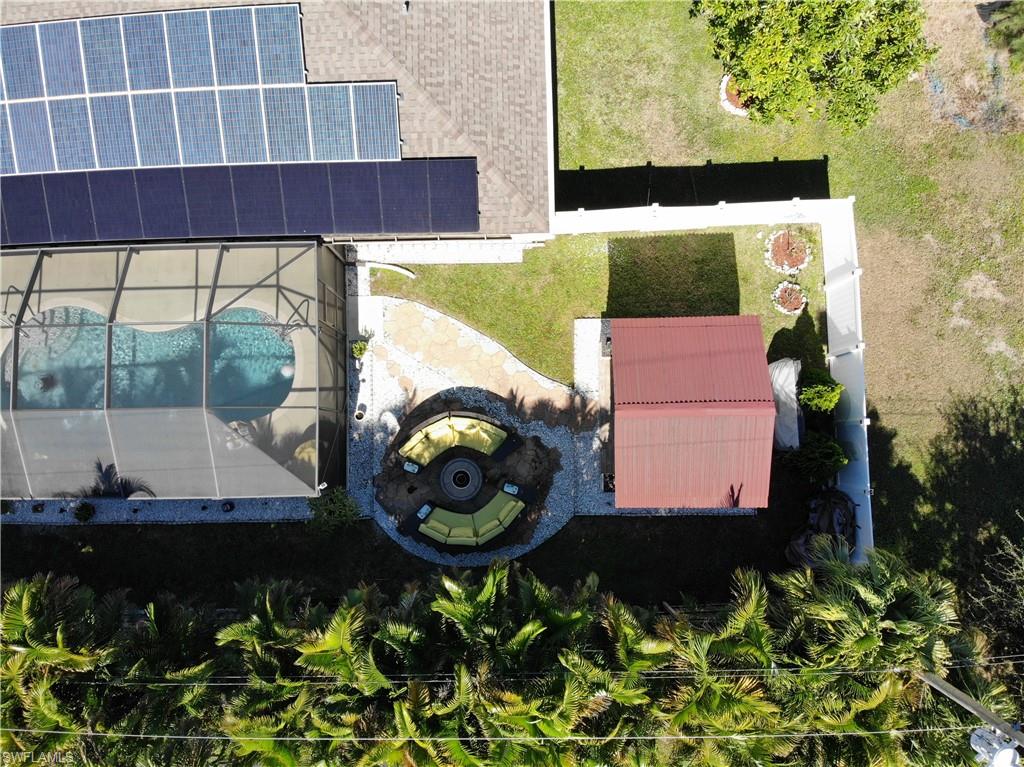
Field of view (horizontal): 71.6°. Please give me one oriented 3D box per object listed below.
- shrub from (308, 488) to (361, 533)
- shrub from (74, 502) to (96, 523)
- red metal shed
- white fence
[{"bbox_3d":[-4.691,3.366,18.806,1.200,1.150,1.100,-1,85,3],"label":"shrub"},{"bbox_3d":[-11.724,3.546,19.507,0.530,0.500,0.500,-1,85,3],"label":"shrub"},{"bbox_3d":[4.102,0.739,17.275,3.428,3.649,4.330,-1,85,3],"label":"red metal shed"},{"bbox_3d":[4.909,0.238,18.129,7.366,1.940,9.416,-1,85,3],"label":"white fence"}]

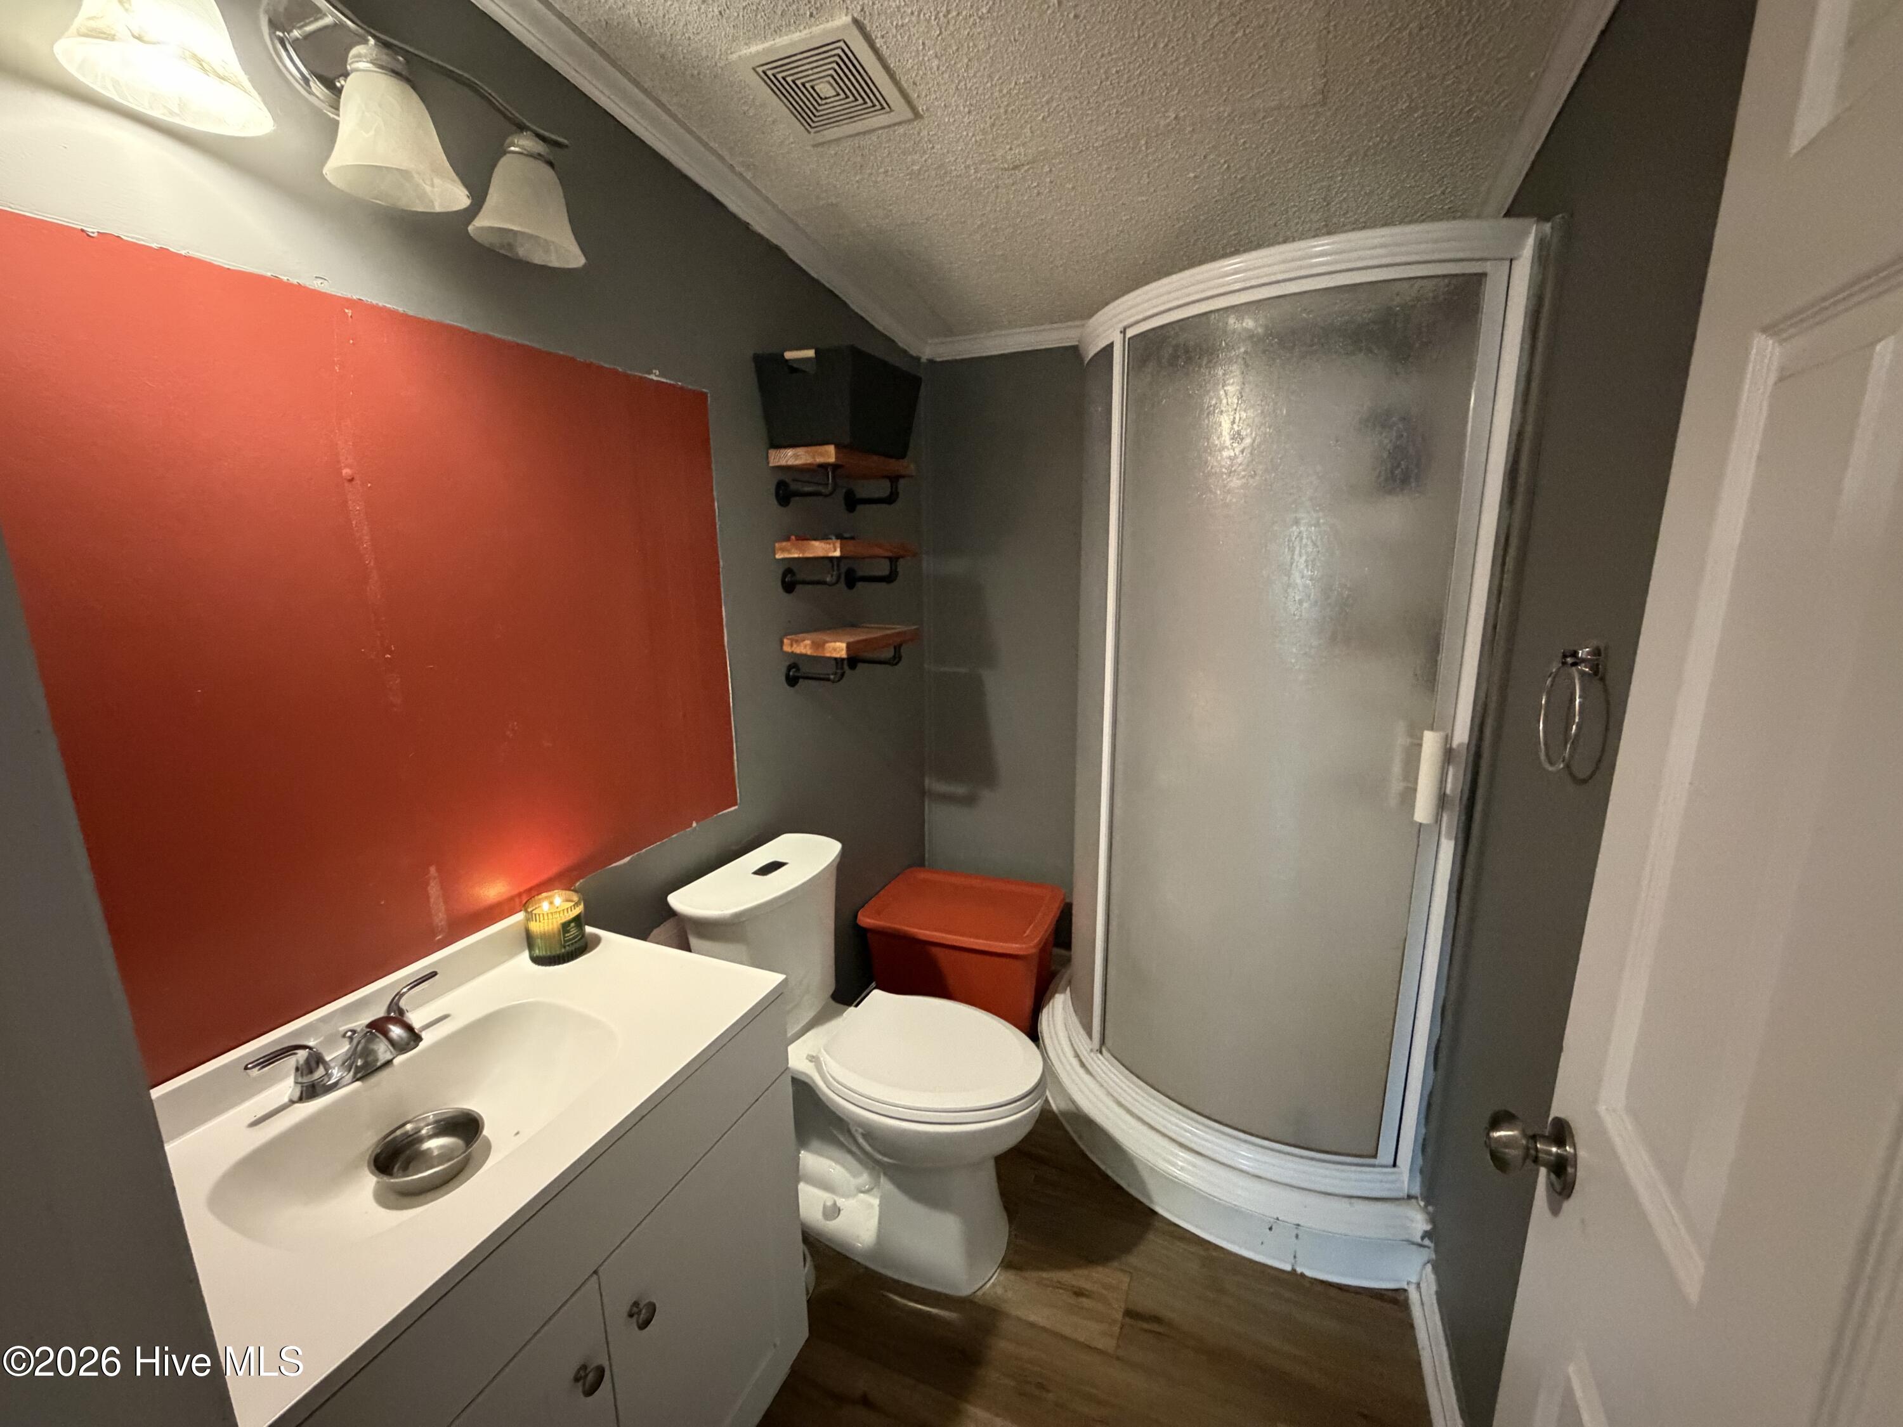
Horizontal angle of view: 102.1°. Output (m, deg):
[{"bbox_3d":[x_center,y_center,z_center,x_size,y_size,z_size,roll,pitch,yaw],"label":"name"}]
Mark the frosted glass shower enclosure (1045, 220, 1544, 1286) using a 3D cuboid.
[{"bbox_3d":[0.681,0.067,1.944,0.950,2.005,0.995,5,13,23],"label":"frosted glass shower enclosure"}]

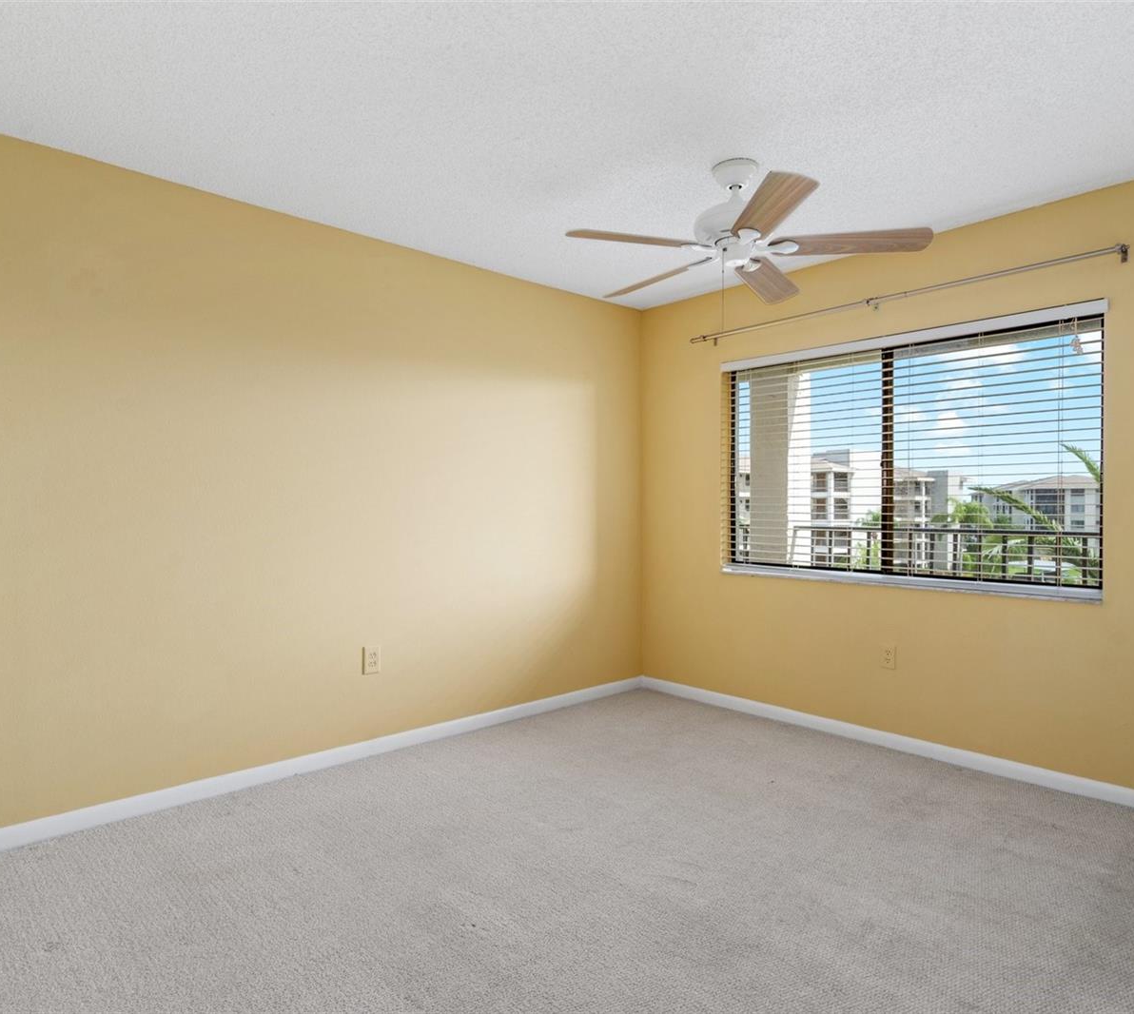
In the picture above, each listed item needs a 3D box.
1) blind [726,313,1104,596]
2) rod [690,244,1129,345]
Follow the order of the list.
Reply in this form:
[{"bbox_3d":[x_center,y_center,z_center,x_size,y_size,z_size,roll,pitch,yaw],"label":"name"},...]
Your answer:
[{"bbox_3d":[1.543,-0.222,3.566,0.065,1.170,1.822,0,0,-43],"label":"blind"},{"bbox_3d":[1.469,-0.979,3.527,0.115,0.059,2.076,0,0,-43],"label":"rod"}]

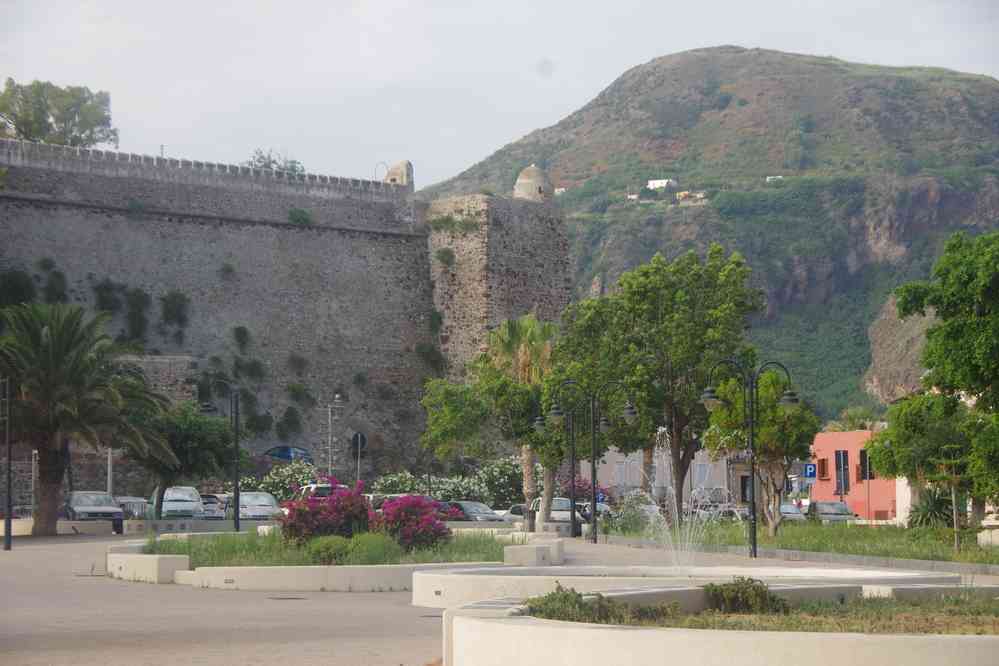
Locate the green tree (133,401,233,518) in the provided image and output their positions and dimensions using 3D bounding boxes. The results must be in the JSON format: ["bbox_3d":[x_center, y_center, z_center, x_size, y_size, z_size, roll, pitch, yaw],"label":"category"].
[{"bbox_3d":[-10.178,4.281,78.000,3.100,4.100,3.000,0,-3,0],"label":"green tree"}]

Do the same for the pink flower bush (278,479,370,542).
[{"bbox_3d":[-3.443,3.532,47.500,1.800,1.450,1.600,0,-4,0],"label":"pink flower bush"}]

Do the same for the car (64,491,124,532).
[{"bbox_3d":[-13.332,5.853,78.500,1.660,1.420,4.100,1,-4,-20],"label":"car"}]

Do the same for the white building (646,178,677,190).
[{"bbox_3d":[87.237,-79.429,1300.000,13.000,5.500,8.000,-1,-4,11],"label":"white building"}]

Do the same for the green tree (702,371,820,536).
[{"bbox_3d":[6.566,3.070,60.500,2.900,4.250,2.900,0,-4,0],"label":"green tree"}]

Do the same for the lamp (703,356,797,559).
[{"bbox_3d":[5.708,2.865,54.900,2.320,4.480,0.450,1,-4,-16],"label":"lamp"}]

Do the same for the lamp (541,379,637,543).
[{"bbox_3d":[2.595,3.529,66.300,2.400,4.500,0.450,0,-4,3],"label":"lamp"}]

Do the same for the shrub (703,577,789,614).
[{"bbox_3d":[2.588,2.778,25.400,0.900,0.430,0.750,0,-4,0],"label":"shrub"}]

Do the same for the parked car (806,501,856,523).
[{"bbox_3d":[13.974,7.761,101.000,1.670,1.430,4.100,0,-3,-2],"label":"parked car"}]

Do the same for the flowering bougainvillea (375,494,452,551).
[{"bbox_3d":[-1.567,3.521,44.500,1.400,1.120,1.300,0,-4,0],"label":"flowering bougainvillea"}]

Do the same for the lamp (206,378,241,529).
[{"bbox_3d":[-8.215,3.610,71.421,1.200,4.480,0.440,-2,-4,25],"label":"lamp"}]

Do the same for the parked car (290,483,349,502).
[{"bbox_3d":[-6.305,6.181,86.000,4.100,1.620,1.720,3,-5,-40],"label":"parked car"}]

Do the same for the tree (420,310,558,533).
[{"bbox_3d":[-0.331,3.114,84.000,4.700,7.400,4.600,0,-3,0],"label":"tree"}]

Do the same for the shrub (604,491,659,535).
[{"bbox_3d":[3.882,5.309,71.000,1.550,1.300,1.400,0,-3,0],"label":"shrub"}]

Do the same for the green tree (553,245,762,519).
[{"bbox_3d":[5.170,1.783,79.000,6.500,9.200,6.300,0,-3,0],"label":"green tree"}]

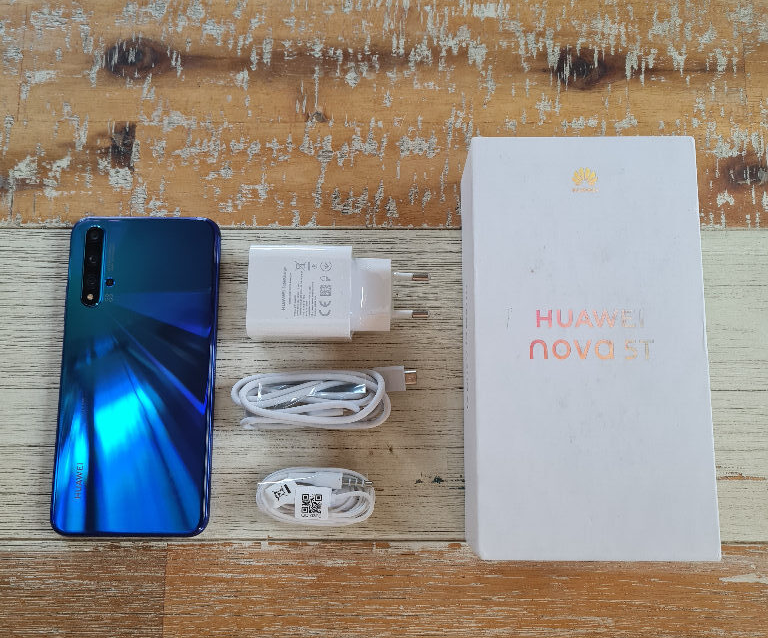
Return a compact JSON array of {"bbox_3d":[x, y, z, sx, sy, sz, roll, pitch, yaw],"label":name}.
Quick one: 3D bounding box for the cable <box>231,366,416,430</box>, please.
[{"bbox_3d":[-0.028,0.037,0.364,0.088,0.016,0.029,-1,80,1],"label":"cable"}]

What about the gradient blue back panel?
[{"bbox_3d":[-0.118,0.025,0.371,0.074,0.008,0.154,0,80,1],"label":"gradient blue back panel"}]

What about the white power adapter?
[{"bbox_3d":[-0.022,-0.013,0.366,0.086,0.028,0.045,0,80,1],"label":"white power adapter"}]

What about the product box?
[{"bbox_3d":[0.086,0.013,0.346,0.095,0.056,0.176,0,80,1],"label":"product box"}]

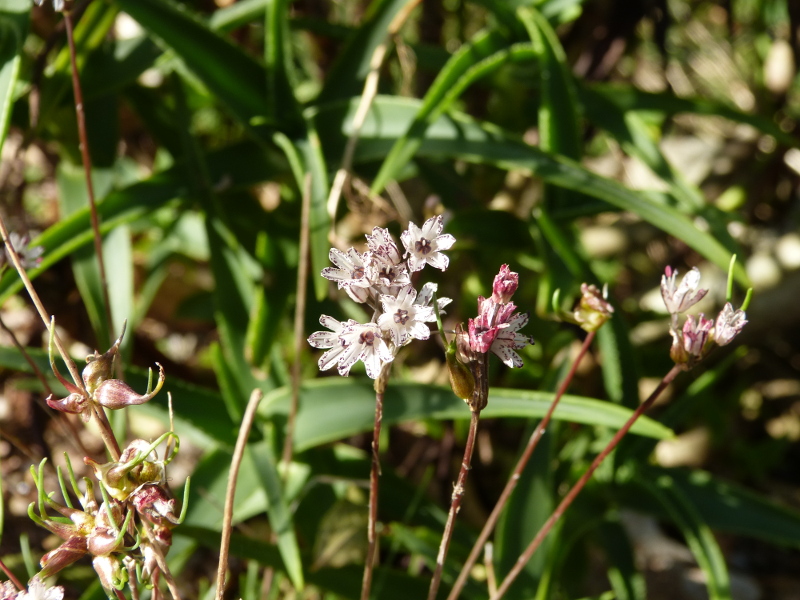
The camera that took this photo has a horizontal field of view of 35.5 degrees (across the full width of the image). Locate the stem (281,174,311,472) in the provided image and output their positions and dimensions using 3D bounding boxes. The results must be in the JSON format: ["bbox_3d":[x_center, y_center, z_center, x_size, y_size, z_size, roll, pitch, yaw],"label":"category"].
[{"bbox_3d":[-0.036,0.010,0.432,0.003,0.107,0.003,5,13,0],"label":"stem"}]

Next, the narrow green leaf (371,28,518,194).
[{"bbox_3d":[0.016,-0.079,0.500,0.093,0.019,0.028,-48,4,-13],"label":"narrow green leaf"}]

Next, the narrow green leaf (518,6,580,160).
[{"bbox_3d":[0.062,-0.090,0.520,0.018,0.067,0.022,-12,18,9],"label":"narrow green leaf"}]

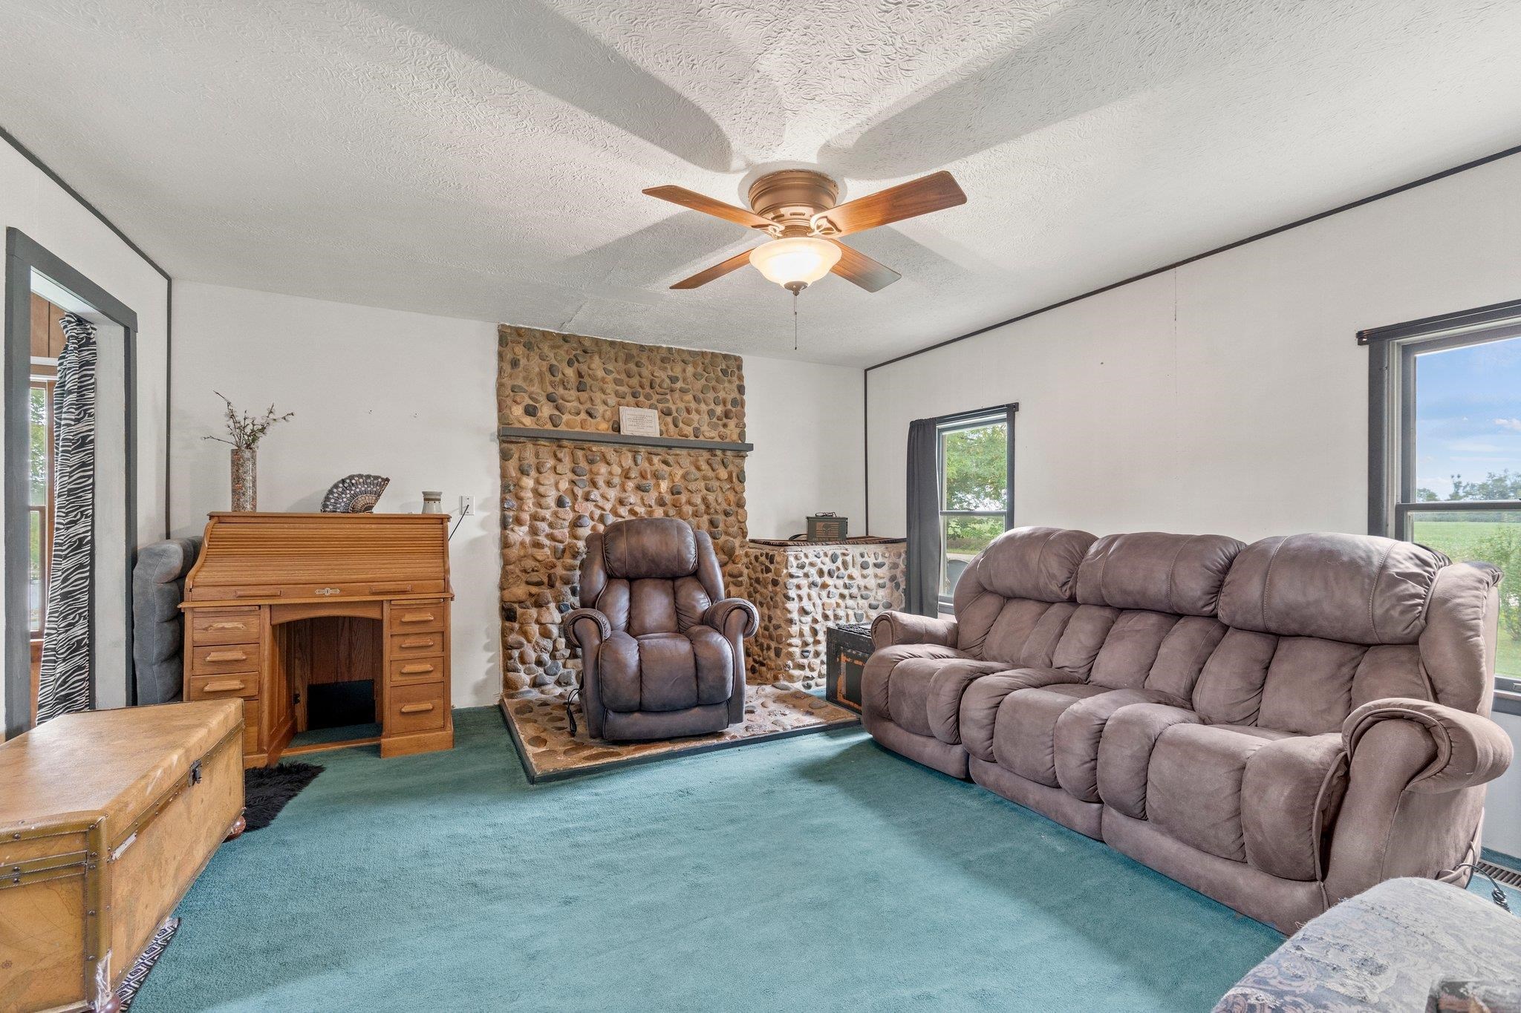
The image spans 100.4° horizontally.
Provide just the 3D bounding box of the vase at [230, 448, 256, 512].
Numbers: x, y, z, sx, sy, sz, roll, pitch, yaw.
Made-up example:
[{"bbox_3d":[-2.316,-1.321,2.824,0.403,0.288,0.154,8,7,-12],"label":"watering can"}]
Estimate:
[{"bbox_3d":[-2.591,-0.134,3.173,0.100,0.326,0.100,0,0,-27],"label":"vase"}]

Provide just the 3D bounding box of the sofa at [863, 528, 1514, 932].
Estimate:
[{"bbox_3d":[1.459,0.641,2.631,1.063,1.063,2.187,0,0,-27],"label":"sofa"}]

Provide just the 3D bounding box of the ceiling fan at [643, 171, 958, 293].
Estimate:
[{"bbox_3d":[0.122,-0.953,2.290,1.021,0.364,1.021,0,0,0],"label":"ceiling fan"}]

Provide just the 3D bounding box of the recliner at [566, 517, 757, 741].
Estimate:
[{"bbox_3d":[-0.641,0.615,3.685,0.984,1.109,0.972,0,0,-19],"label":"recliner"}]

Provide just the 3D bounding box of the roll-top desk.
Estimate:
[{"bbox_3d":[-2.138,0.628,3.200,1.055,1.162,0.632,0,0,-27],"label":"roll-top desk"}]

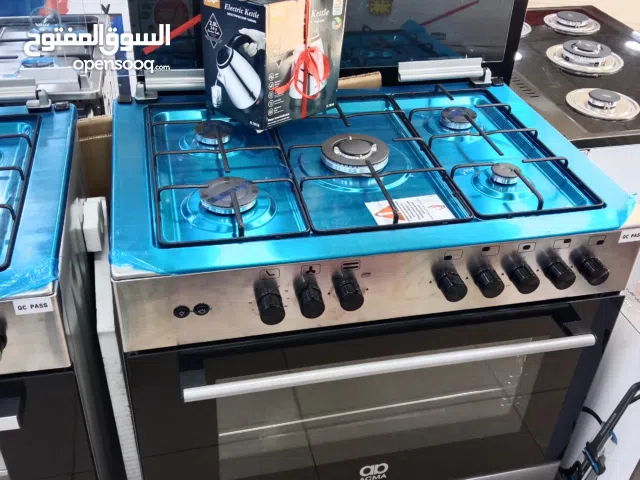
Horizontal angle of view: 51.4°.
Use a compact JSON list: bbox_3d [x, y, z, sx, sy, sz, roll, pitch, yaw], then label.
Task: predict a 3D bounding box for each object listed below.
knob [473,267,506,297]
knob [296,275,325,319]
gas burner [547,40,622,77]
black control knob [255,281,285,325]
[{"bbox_3d":[0.277,0.071,1.086,0.037,0.037,0.031,-5,37,-13],"label":"knob"},{"bbox_3d":[-0.013,0.097,1.018,0.037,0.037,0.031,-5,37,-13],"label":"knob"},{"bbox_3d":[0.712,-0.496,1.781,0.205,0.034,0.205,-5,37,-13],"label":"gas burner"},{"bbox_3d":[-0.073,0.104,0.999,0.037,0.037,0.030,-5,37,-13],"label":"black control knob"}]

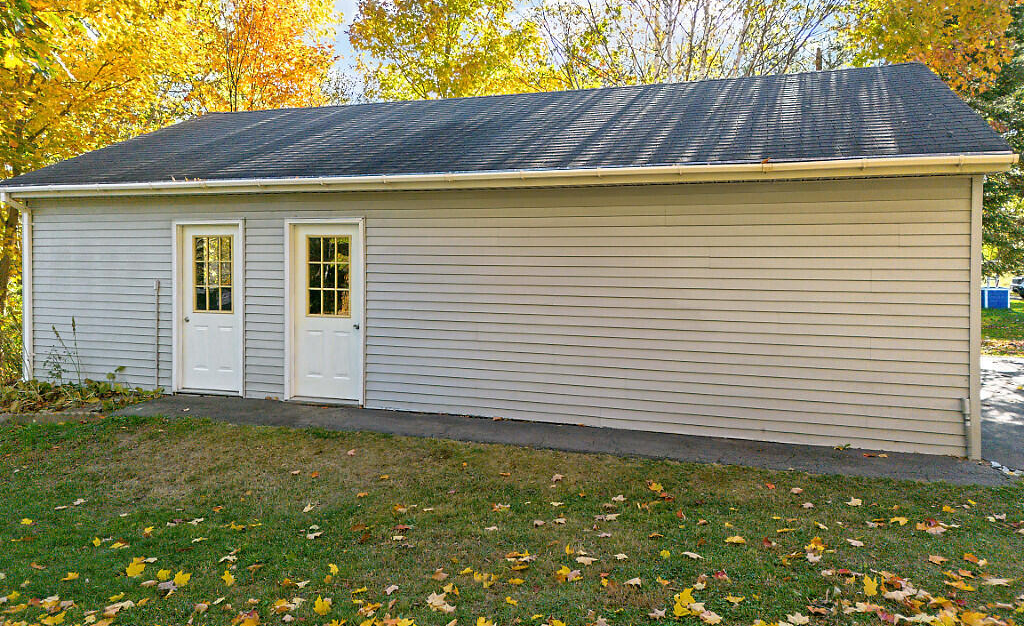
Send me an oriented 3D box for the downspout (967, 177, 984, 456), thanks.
[{"bbox_3d":[4.000,0.030,6.120,0.100,2.420,0.090,0,1,18],"label":"downspout"}]

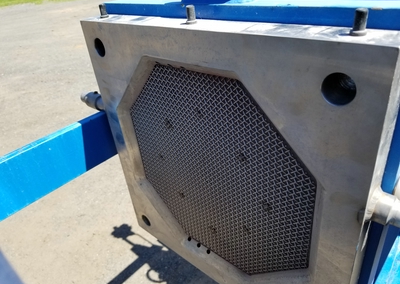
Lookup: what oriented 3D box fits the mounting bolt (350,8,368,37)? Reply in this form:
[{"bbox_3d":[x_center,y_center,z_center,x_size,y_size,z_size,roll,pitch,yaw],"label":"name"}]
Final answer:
[{"bbox_3d":[0.171,-0.127,0.319,0.017,0.026,0.017,22,41,39],"label":"mounting bolt"}]

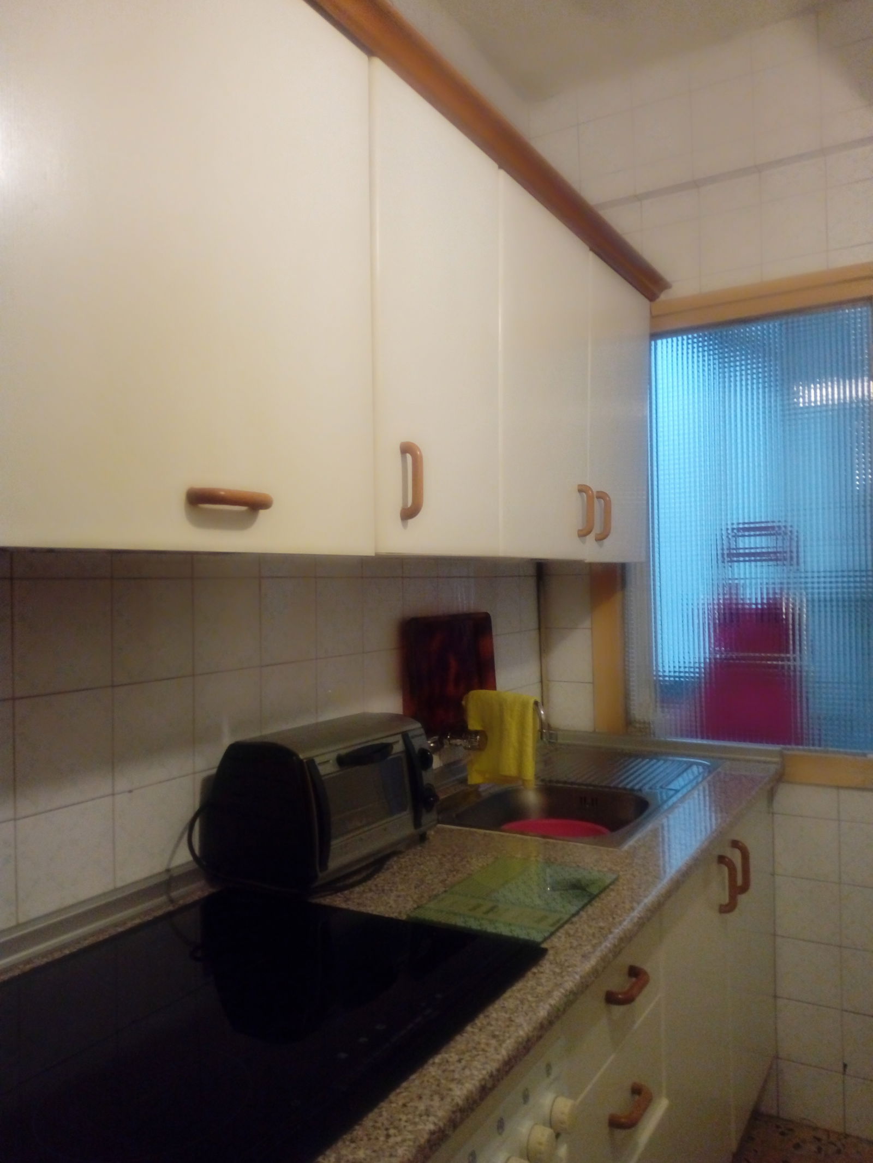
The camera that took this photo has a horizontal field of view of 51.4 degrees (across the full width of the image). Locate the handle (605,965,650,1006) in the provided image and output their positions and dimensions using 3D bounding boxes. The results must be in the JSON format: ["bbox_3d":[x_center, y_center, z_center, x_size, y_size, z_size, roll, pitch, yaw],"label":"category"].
[{"bbox_3d":[0.265,0.557,1.253,0.032,0.014,0.108,-1,0,30],"label":"handle"}]

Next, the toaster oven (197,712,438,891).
[{"bbox_3d":[-0.179,0.353,1.495,0.220,0.222,0.346,-1,0,30],"label":"toaster oven"}]

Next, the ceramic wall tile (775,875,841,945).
[{"bbox_3d":[0.908,0.803,2.219,0.151,0.151,0.010,-1,0,30],"label":"ceramic wall tile"}]

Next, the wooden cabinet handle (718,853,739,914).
[{"bbox_3d":[0.569,0.588,1.772,0.032,0.108,0.015,-1,0,30],"label":"wooden cabinet handle"}]

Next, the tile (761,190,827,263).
[{"bbox_3d":[0.868,-0.858,2.201,0.150,0.150,0.010,-1,0,31],"label":"tile"}]

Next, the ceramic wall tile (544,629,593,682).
[{"bbox_3d":[0.369,0.205,2.509,0.150,0.150,0.010,-1,0,31],"label":"ceramic wall tile"}]

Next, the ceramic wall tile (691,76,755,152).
[{"bbox_3d":[0.706,-1.153,2.239,0.151,0.151,0.010,-1,0,30],"label":"ceramic wall tile"}]

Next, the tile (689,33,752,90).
[{"bbox_3d":[0.707,-1.282,2.245,0.150,0.099,0.010,-1,0,31],"label":"tile"}]

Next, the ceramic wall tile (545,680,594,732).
[{"bbox_3d":[0.372,0.353,2.509,0.150,0.144,0.010,-1,0,31],"label":"ceramic wall tile"}]

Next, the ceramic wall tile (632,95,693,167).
[{"bbox_3d":[0.580,-1.154,2.322,0.150,0.150,0.010,-1,0,31],"label":"ceramic wall tile"}]

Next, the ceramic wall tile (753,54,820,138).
[{"bbox_3d":[0.838,-1.159,2.167,0.150,0.150,0.010,-1,0,31],"label":"ceramic wall tile"}]

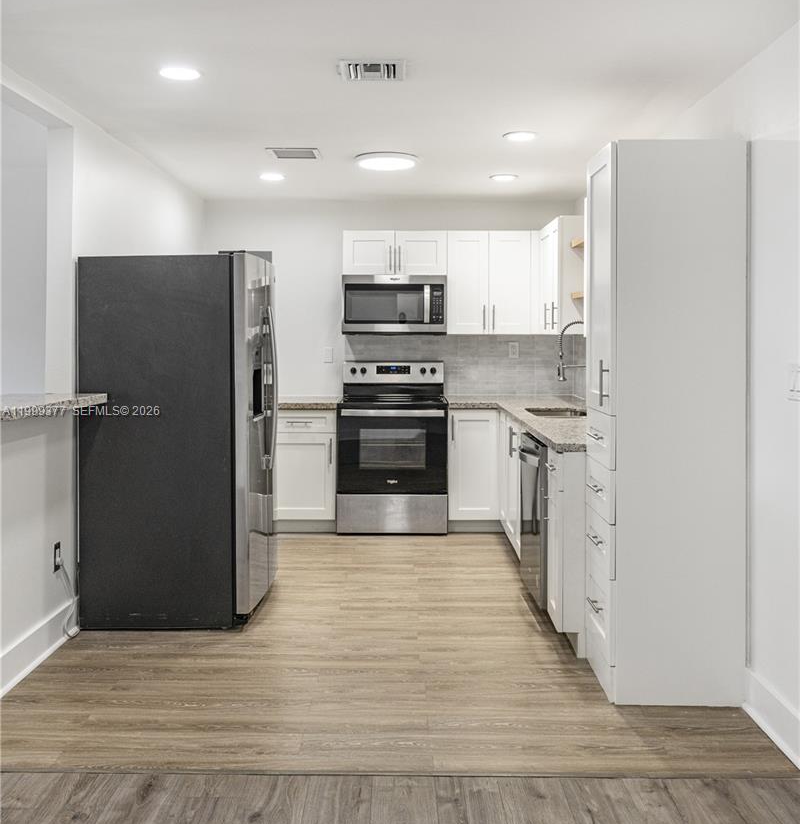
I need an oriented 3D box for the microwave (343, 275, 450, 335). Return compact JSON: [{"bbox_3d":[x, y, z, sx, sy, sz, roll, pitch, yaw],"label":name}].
[{"bbox_3d":[-0.037,-0.787,5.960,0.760,0.430,0.400,0,3,1],"label":"microwave"}]

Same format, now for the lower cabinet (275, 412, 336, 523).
[{"bbox_3d":[-0.700,0.345,5.850,0.510,0.800,0.620,0,3,1],"label":"lower cabinet"}]

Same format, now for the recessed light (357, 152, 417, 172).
[{"bbox_3d":[-0.079,-1.511,4.870,0.380,0.050,0.380,0,3,1],"label":"recessed light"}]

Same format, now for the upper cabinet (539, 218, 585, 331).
[{"bbox_3d":[1.180,-0.907,5.455,0.325,0.755,0.620,0,3,1],"label":"upper cabinet"}]

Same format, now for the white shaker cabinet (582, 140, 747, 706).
[{"bbox_3d":[1.035,0.032,3.175,0.500,2.100,0.420,0,3,1],"label":"white shaker cabinet"}]

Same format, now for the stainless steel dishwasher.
[{"bbox_3d":[0.925,0.528,3.935,0.610,0.810,0.600,0,3,1],"label":"stainless steel dishwasher"}]

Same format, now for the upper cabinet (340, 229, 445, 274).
[{"bbox_3d":[-0.033,-1.173,5.995,0.760,0.320,0.330,0,3,1],"label":"upper cabinet"}]

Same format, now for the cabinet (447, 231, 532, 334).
[{"bbox_3d":[0.653,-0.956,5.995,0.610,0.755,0.330,0,3,1],"label":"cabinet"}]

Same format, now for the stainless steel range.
[{"bbox_3d":[-0.050,0.235,5.790,0.760,1.180,0.690,0,3,1],"label":"stainless steel range"}]

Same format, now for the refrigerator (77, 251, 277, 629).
[{"bbox_3d":[-1.100,0.109,4.180,0.820,1.755,0.880,0,3,1],"label":"refrigerator"}]

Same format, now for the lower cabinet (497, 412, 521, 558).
[{"bbox_3d":[0.990,0.439,4.810,0.610,0.800,1.020,0,3,1],"label":"lower cabinet"}]

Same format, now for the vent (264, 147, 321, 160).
[{"bbox_3d":[-0.620,-1.521,4.730,0.310,0.020,0.310,0,3,1],"label":"vent"}]

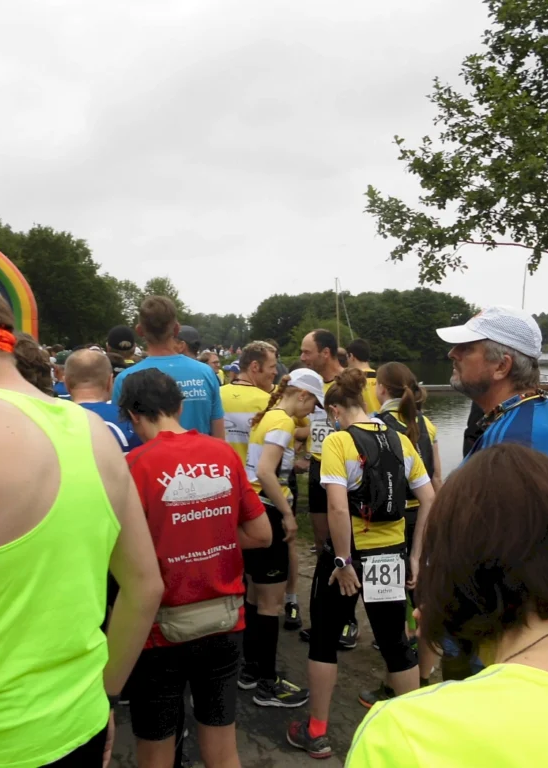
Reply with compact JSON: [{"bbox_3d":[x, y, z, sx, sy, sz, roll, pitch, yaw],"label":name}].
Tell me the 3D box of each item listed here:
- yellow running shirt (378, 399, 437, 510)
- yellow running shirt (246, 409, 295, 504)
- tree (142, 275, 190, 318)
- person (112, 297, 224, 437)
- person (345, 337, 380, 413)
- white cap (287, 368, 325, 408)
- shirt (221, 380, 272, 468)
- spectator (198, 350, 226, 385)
[{"bbox_3d":[0.631,0.344,3.750,0.410,0.550,0.270,-2,4,-40],"label":"yellow running shirt"},{"bbox_3d":[-0.017,0.359,3.760,0.270,0.530,0.420,-1,3,-15],"label":"yellow running shirt"},{"bbox_3d":[-9.100,-5.400,65.000,4.200,7.800,4.200,0,3,0],"label":"tree"},{"bbox_3d":[-0.460,0.585,3.360,0.530,1.920,0.330,0,3,-5],"label":"person"},{"bbox_3d":[0.700,0.540,6.150,0.480,1.790,0.320,-1,3,-20],"label":"person"},{"bbox_3d":[0.155,0.018,3.780,0.170,0.140,0.250,0,-35,50],"label":"white cap"},{"bbox_3d":[-0.164,0.314,4.280,0.500,0.650,0.280,1,3,27],"label":"shirt"},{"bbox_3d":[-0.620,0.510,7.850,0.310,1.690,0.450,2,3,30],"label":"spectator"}]

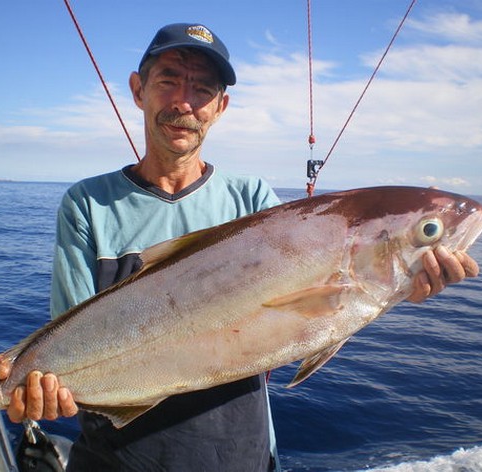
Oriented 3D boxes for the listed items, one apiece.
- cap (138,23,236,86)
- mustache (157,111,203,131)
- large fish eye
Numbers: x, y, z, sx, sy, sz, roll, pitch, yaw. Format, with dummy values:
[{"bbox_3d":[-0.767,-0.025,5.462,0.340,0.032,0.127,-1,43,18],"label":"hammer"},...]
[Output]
[{"bbox_3d":[-0.089,-0.336,1.195,0.172,0.130,0.265,10,-4,-20],"label":"cap"},{"bbox_3d":[-0.107,-0.200,1.135,0.082,0.031,0.028,8,5,-12],"label":"mustache"},{"bbox_3d":[0.227,-0.004,0.790,0.035,0.034,0.018,-5,-3,4],"label":"large fish eye"}]

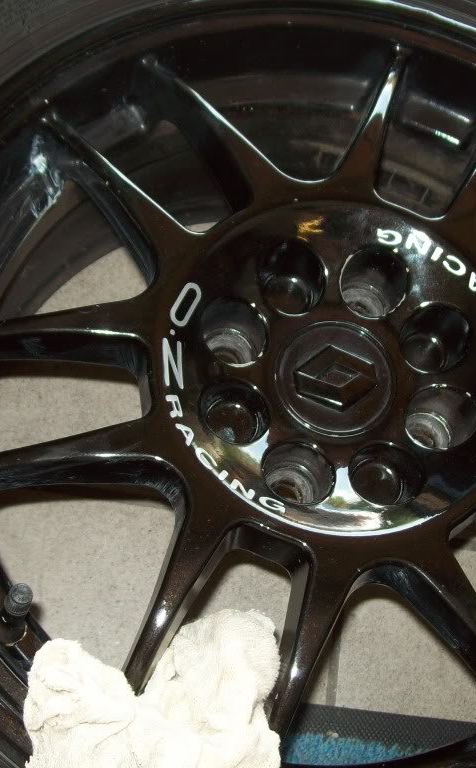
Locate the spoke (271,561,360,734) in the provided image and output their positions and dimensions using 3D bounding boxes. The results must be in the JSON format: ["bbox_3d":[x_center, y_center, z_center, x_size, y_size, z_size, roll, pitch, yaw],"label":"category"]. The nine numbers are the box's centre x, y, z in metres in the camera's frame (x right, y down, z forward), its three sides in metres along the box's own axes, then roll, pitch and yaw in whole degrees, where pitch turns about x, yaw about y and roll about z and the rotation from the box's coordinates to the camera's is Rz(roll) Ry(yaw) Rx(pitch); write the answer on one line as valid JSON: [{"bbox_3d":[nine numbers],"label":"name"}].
[{"bbox_3d":[0.022,0.120,0.438,0.022,0.032,0.094,23,77,1],"label":"spoke"}]

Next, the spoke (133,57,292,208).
[{"bbox_3d":[-0.015,-0.122,0.520,0.025,0.033,0.100,-35,74,-18],"label":"spoke"}]

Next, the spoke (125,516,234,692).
[{"bbox_3d":[-0.033,0.099,0.435,0.025,0.033,0.100,23,72,1],"label":"spoke"}]

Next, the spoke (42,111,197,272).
[{"bbox_3d":[-0.061,-0.090,0.502,0.025,0.033,0.100,-35,74,-18],"label":"spoke"}]

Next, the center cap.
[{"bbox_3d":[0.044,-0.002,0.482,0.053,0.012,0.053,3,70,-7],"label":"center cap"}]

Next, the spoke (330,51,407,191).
[{"bbox_3d":[0.067,-0.129,0.534,0.025,0.033,0.100,23,64,1],"label":"spoke"}]

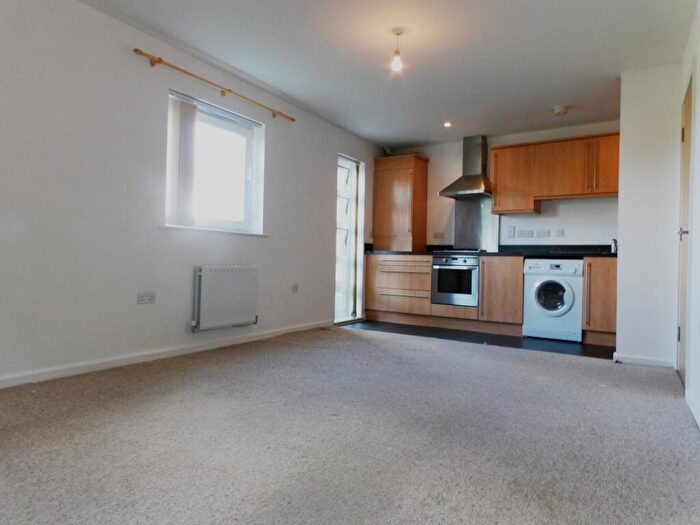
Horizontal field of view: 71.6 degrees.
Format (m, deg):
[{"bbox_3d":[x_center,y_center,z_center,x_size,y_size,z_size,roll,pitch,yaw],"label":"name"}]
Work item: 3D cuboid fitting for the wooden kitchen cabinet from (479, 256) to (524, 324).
[{"bbox_3d":[1.824,0.298,5.586,0.490,0.720,0.560,1,0,34],"label":"wooden kitchen cabinet"}]

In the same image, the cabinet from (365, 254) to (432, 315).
[{"bbox_3d":[0.745,0.275,6.328,0.950,0.720,0.560,1,0,34],"label":"cabinet"}]

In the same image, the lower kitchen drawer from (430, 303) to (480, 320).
[{"bbox_3d":[1.355,0.581,5.869,0.595,0.135,0.500,1,0,34],"label":"lower kitchen drawer"}]

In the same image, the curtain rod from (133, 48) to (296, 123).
[{"bbox_3d":[-1.059,-1.467,4.200,0.095,0.070,1.845,1,0,31],"label":"curtain rod"}]

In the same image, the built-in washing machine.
[{"bbox_3d":[2.262,0.398,5.290,0.590,0.840,0.570,1,0,34],"label":"built-in washing machine"}]

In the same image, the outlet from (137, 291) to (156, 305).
[{"bbox_3d":[-1.505,0.264,3.601,0.012,0.085,0.148,1,0,31],"label":"outlet"}]

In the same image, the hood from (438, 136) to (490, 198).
[{"bbox_3d":[1.455,-1.190,5.942,0.595,0.780,0.480,1,0,34],"label":"hood"}]

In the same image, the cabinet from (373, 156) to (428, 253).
[{"bbox_3d":[0.674,-0.747,6.516,0.595,1.220,0.410,1,0,34],"label":"cabinet"}]

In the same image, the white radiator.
[{"bbox_3d":[-1.064,0.295,4.221,0.080,0.547,0.665,1,0,31],"label":"white radiator"}]

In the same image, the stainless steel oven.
[{"bbox_3d":[1.372,0.211,5.874,0.595,0.595,0.560,1,0,34],"label":"stainless steel oven"}]

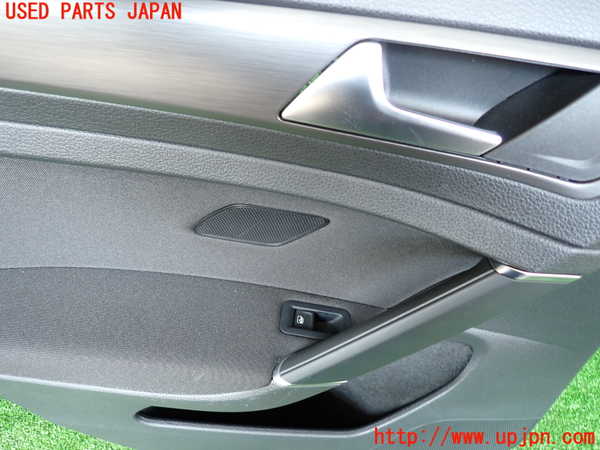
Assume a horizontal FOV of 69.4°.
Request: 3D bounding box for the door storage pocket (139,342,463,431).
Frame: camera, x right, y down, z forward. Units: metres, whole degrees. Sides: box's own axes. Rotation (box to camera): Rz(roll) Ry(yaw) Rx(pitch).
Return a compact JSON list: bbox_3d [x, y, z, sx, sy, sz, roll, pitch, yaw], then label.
[{"bbox_3d":[0.004,0.174,0.480,0.360,0.085,0.055,2,30,-1],"label":"door storage pocket"}]

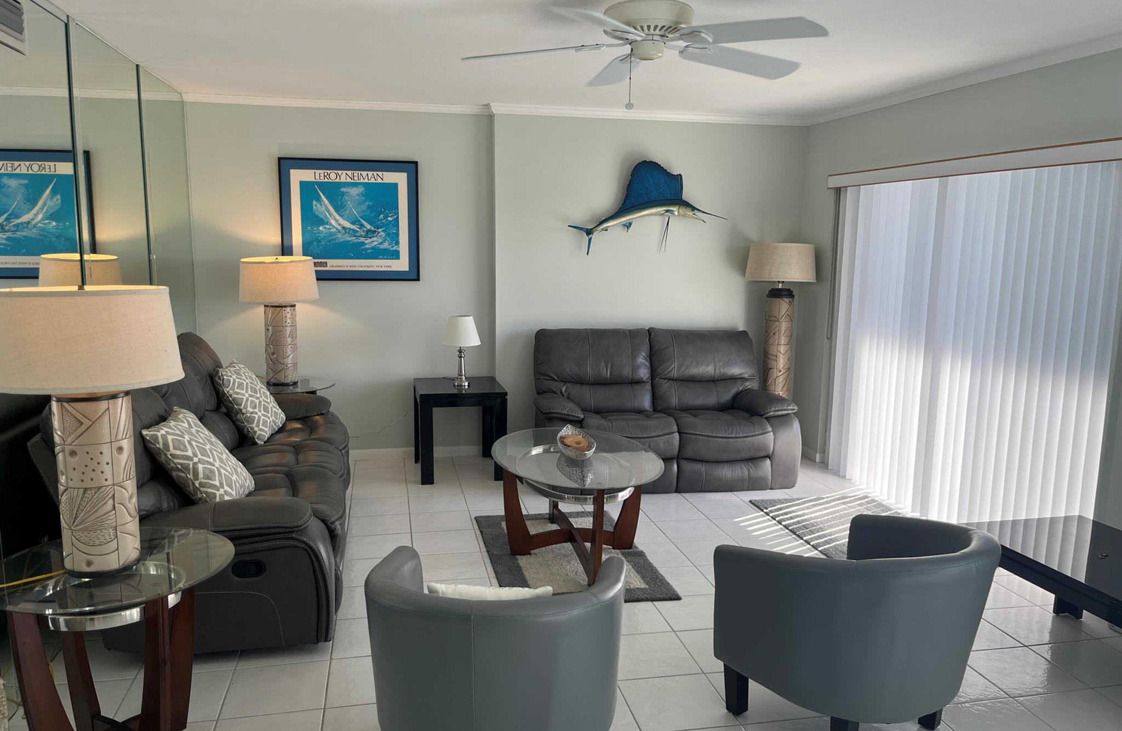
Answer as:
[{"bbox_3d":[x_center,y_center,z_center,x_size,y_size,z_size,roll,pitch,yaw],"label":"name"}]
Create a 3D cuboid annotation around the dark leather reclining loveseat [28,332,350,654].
[{"bbox_3d":[-1.588,0.426,4.216,1.018,0.988,2.268,-1,9,-12],"label":"dark leather reclining loveseat"}]

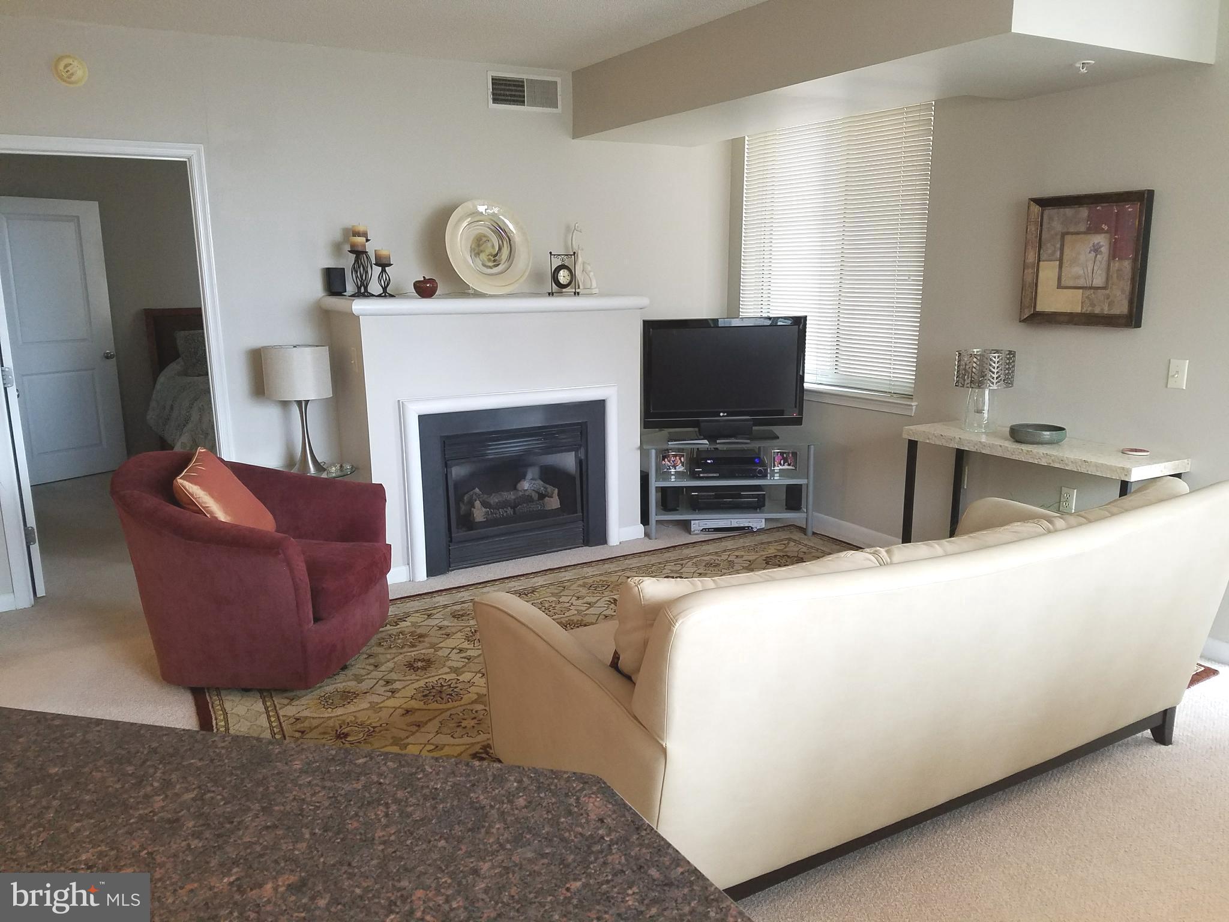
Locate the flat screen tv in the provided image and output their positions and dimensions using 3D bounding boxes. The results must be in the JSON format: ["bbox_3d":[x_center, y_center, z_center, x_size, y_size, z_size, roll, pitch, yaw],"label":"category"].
[{"bbox_3d":[0.630,-0.488,5.387,0.930,0.688,0.250,-1,12,-2],"label":"flat screen tv"}]

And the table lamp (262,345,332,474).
[{"bbox_3d":[-1.541,-0.253,4.537,0.312,0.628,0.312,-8,14,-29],"label":"table lamp"}]

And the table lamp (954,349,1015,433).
[{"bbox_3d":[1.703,-0.320,4.264,0.252,0.368,0.252,-8,14,-29],"label":"table lamp"}]

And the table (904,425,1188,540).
[{"bbox_3d":[1.837,0.293,4.126,0.372,0.776,1.110,-8,14,-29],"label":"table"}]

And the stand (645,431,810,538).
[{"bbox_3d":[0.658,0.121,5.485,1.000,0.555,0.500,-1,12,-2],"label":"stand"}]

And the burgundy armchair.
[{"bbox_3d":[-1.457,0.403,3.734,0.860,0.790,0.810,1,12,7],"label":"burgundy armchair"}]

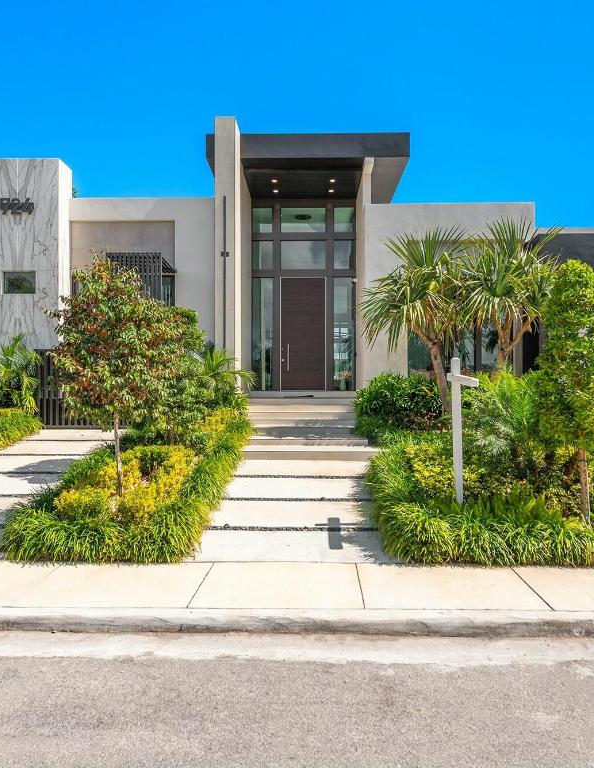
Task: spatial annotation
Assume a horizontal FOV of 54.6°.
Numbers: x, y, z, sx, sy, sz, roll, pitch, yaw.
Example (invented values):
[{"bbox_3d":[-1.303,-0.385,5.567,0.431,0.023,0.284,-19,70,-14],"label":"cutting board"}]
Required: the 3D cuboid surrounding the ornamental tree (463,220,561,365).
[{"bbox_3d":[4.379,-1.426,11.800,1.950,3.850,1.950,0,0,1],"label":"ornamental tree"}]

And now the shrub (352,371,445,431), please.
[{"bbox_3d":[2.120,0.372,11.900,1.800,1.200,1.500,0,0,1],"label":"shrub"}]

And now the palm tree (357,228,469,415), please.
[{"bbox_3d":[2.410,-1.282,11.800,2.200,3.950,2.100,0,0,1],"label":"palm tree"}]

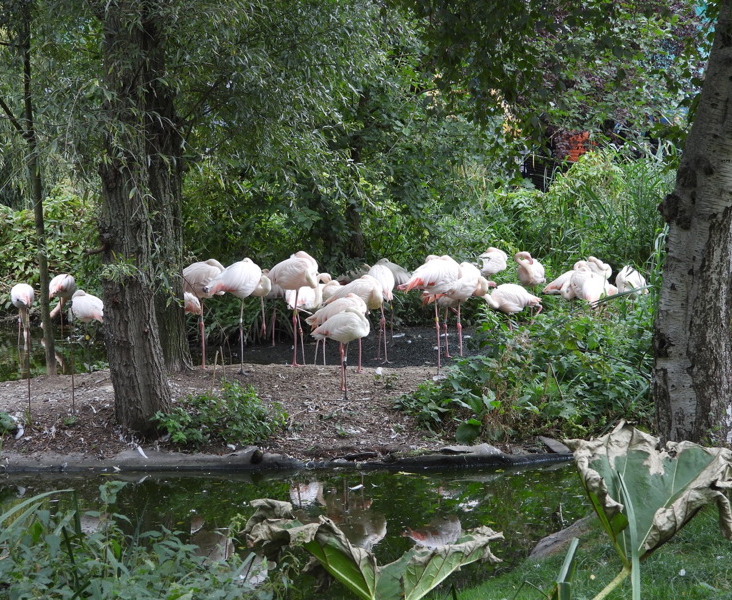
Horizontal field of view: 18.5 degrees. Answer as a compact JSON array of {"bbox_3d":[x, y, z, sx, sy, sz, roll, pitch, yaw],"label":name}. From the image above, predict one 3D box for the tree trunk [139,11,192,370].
[{"bbox_3d":[-1.602,-0.879,18.000,0.420,2.923,0.420,0,3,0],"label":"tree trunk"}]

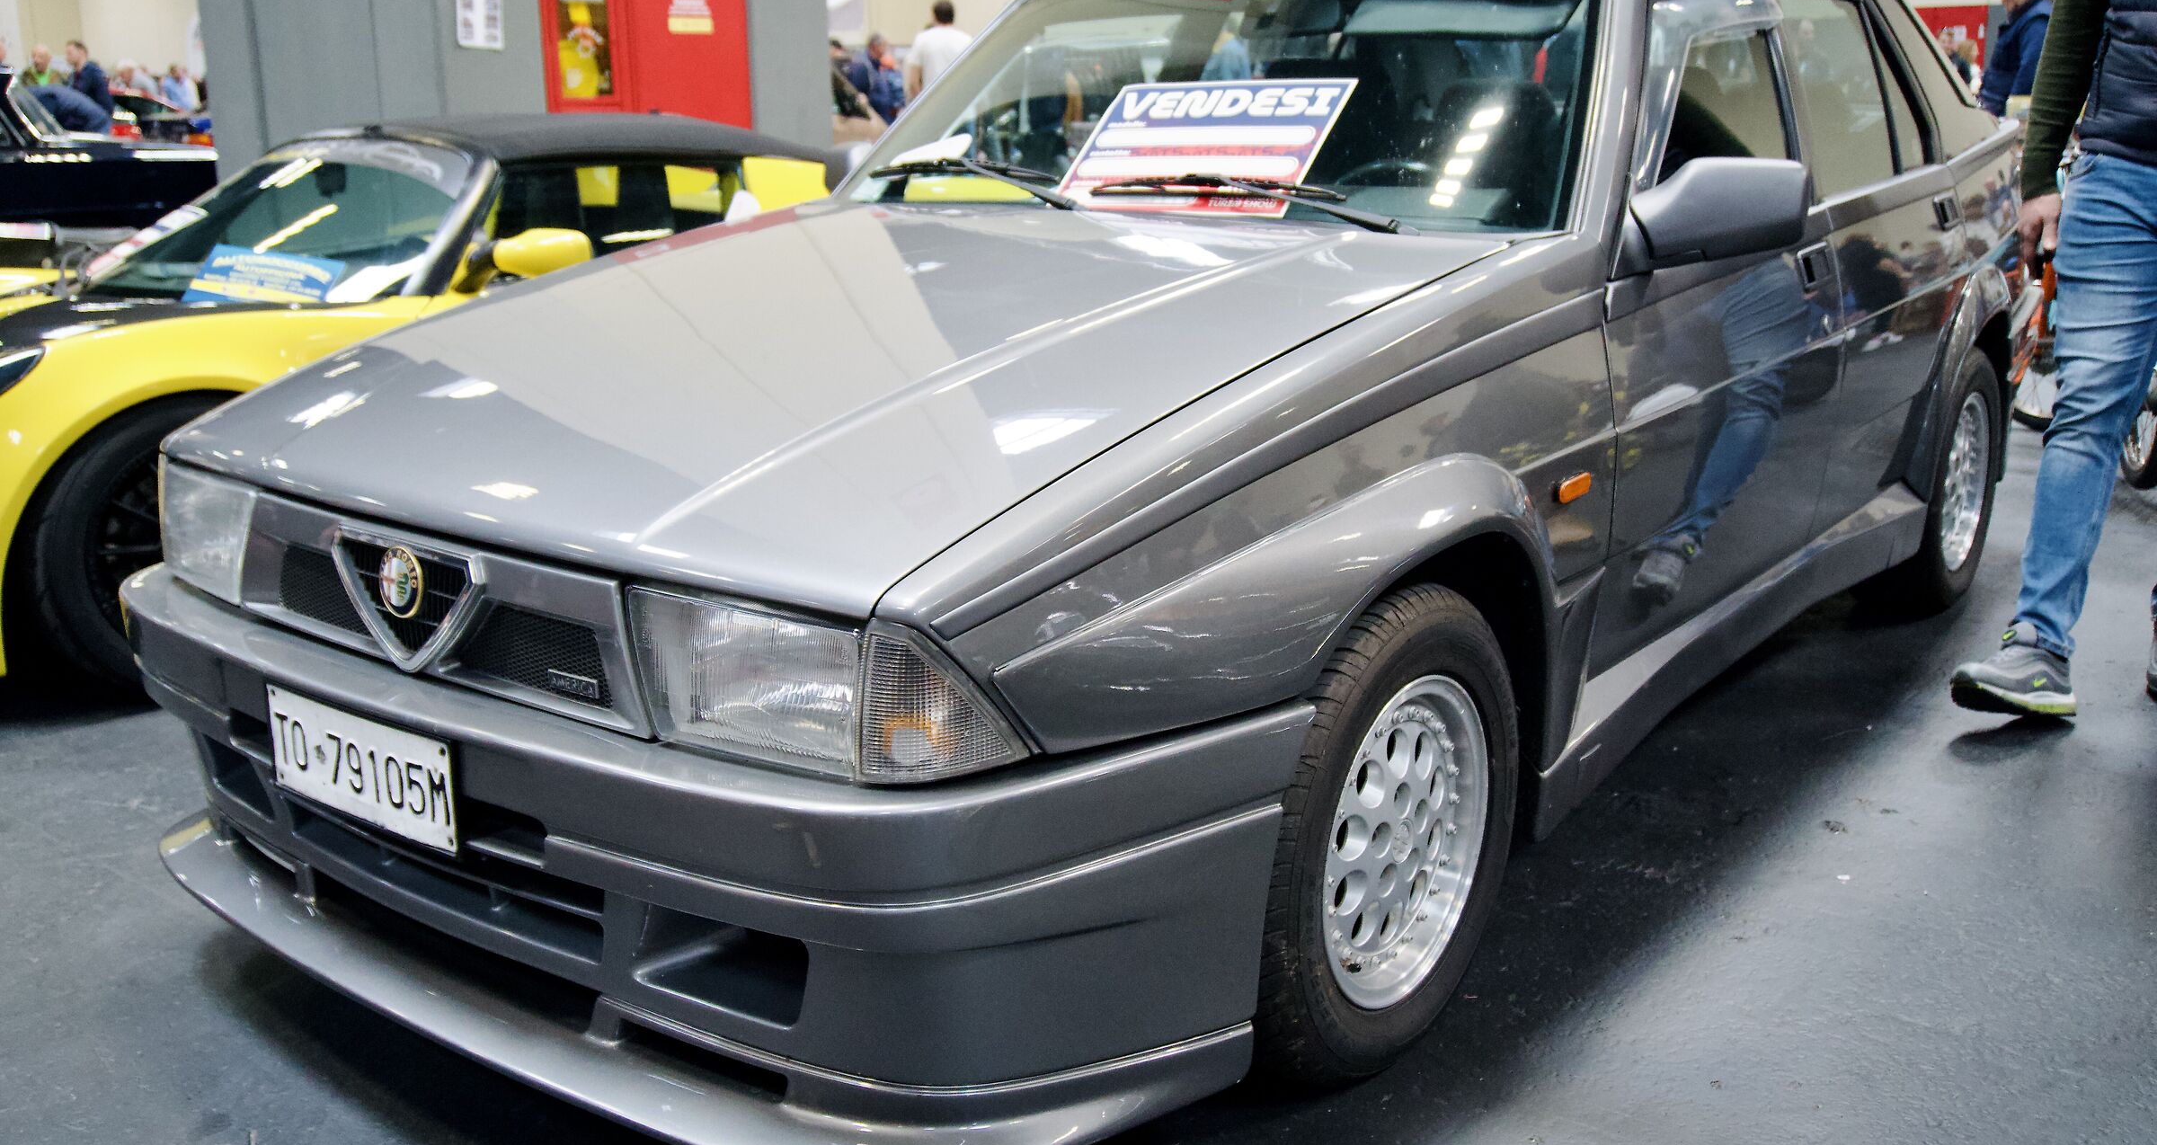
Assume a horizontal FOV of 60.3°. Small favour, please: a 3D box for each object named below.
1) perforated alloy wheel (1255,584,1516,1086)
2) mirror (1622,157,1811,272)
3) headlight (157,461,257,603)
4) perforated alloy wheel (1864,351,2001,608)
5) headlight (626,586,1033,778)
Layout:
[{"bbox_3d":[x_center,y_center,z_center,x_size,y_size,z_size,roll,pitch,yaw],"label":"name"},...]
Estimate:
[{"bbox_3d":[0.318,0.305,2.241,0.198,0.584,0.584,11,18,37],"label":"perforated alloy wheel"},{"bbox_3d":[0.799,-0.455,2.343,0.200,0.135,0.140,11,18,37],"label":"mirror"},{"bbox_3d":[-1.085,-0.058,2.346,0.390,0.155,0.145,11,18,37],"label":"headlight"},{"bbox_3d":[1.874,-0.212,4.142,0.198,0.584,0.584,11,18,37],"label":"perforated alloy wheel"},{"bbox_3d":[-0.235,0.100,1.698,0.390,0.155,0.145,11,18,37],"label":"headlight"}]

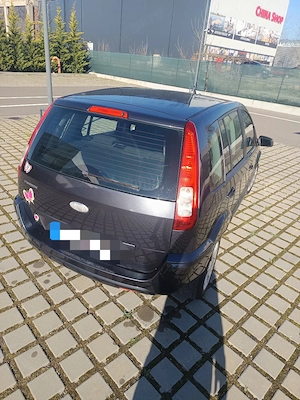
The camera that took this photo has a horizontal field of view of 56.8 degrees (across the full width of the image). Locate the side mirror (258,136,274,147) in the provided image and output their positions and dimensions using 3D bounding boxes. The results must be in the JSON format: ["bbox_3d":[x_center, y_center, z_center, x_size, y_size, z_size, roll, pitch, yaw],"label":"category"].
[{"bbox_3d":[1.367,-0.675,3.259,0.175,0.120,0.110,17,28,21],"label":"side mirror"}]

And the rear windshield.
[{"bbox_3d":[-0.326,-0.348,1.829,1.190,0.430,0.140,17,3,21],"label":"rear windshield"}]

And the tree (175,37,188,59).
[{"bbox_3d":[2.843,-13.892,27.569,1.441,4.180,1.441,7,26,2],"label":"tree"}]

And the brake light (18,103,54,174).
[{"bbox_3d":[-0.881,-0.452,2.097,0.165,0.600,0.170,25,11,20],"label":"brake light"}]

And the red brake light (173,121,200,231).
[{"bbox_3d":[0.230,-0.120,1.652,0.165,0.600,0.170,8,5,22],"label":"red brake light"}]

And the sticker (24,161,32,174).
[{"bbox_3d":[-0.910,-0.238,2.079,0.080,0.100,0.010,21,12,28],"label":"sticker"}]

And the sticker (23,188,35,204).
[{"bbox_3d":[-0.943,-0.030,2.159,0.105,0.125,0.010,21,22,28],"label":"sticker"}]

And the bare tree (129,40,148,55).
[{"bbox_3d":[-1.386,-15.440,30.261,2.122,3.798,2.122,3,27,-4],"label":"bare tree"}]

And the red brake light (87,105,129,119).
[{"bbox_3d":[-0.267,-0.572,1.808,0.300,0.045,0.050,17,18,21],"label":"red brake light"}]

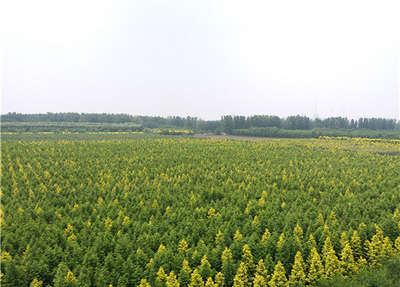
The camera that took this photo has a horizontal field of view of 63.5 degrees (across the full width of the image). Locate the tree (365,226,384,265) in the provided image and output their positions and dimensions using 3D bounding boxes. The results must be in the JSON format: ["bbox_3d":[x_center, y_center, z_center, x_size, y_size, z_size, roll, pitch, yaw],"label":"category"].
[{"bbox_3d":[21.149,12.320,39.378,2.400,5.000,2.400,0,4,0],"label":"tree"}]

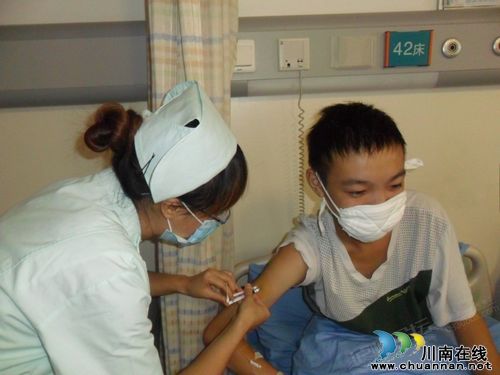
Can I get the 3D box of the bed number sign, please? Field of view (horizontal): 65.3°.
[{"bbox_3d":[0.459,-0.398,1.120,0.142,0.099,0.015,-4,14,-5],"label":"bed number sign"}]

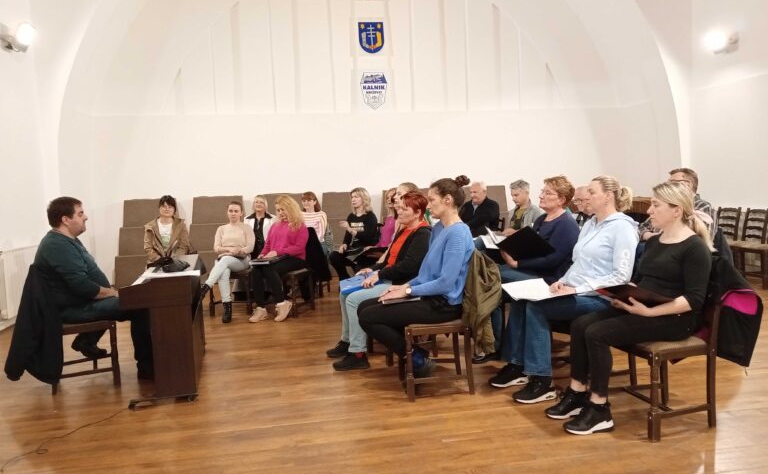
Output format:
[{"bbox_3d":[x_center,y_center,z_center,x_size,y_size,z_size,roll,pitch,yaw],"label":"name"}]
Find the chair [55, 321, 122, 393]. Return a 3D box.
[{"bbox_3d":[-2.177,0.618,4.444,0.470,0.880,0.440,-5,5,-24],"label":"chair"}]

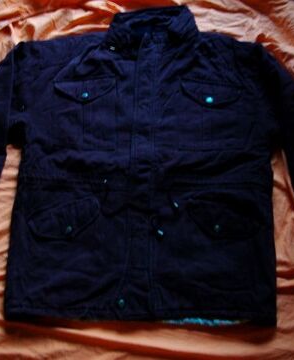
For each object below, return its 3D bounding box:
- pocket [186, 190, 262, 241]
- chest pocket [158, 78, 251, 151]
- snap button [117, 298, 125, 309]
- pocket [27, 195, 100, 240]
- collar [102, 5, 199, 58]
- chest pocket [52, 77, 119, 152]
[{"bbox_3d":[0.178,0.085,1.043,0.172,0.025,0.116,0,69,0],"label":"pocket"},{"bbox_3d":[0.158,-0.165,1.129,0.212,0.025,0.206,0,69,0],"label":"chest pocket"},{"bbox_3d":[-0.057,0.275,0.988,0.018,0.008,0.019,0,69,0],"label":"snap button"},{"bbox_3d":[-0.193,0.092,1.041,0.165,0.025,0.101,0,69,0],"label":"pocket"},{"bbox_3d":[0.010,-0.399,1.224,0.260,0.100,0.165,0,69,0],"label":"collar"},{"bbox_3d":[-0.155,-0.166,1.129,0.162,0.025,0.209,0,69,0],"label":"chest pocket"}]

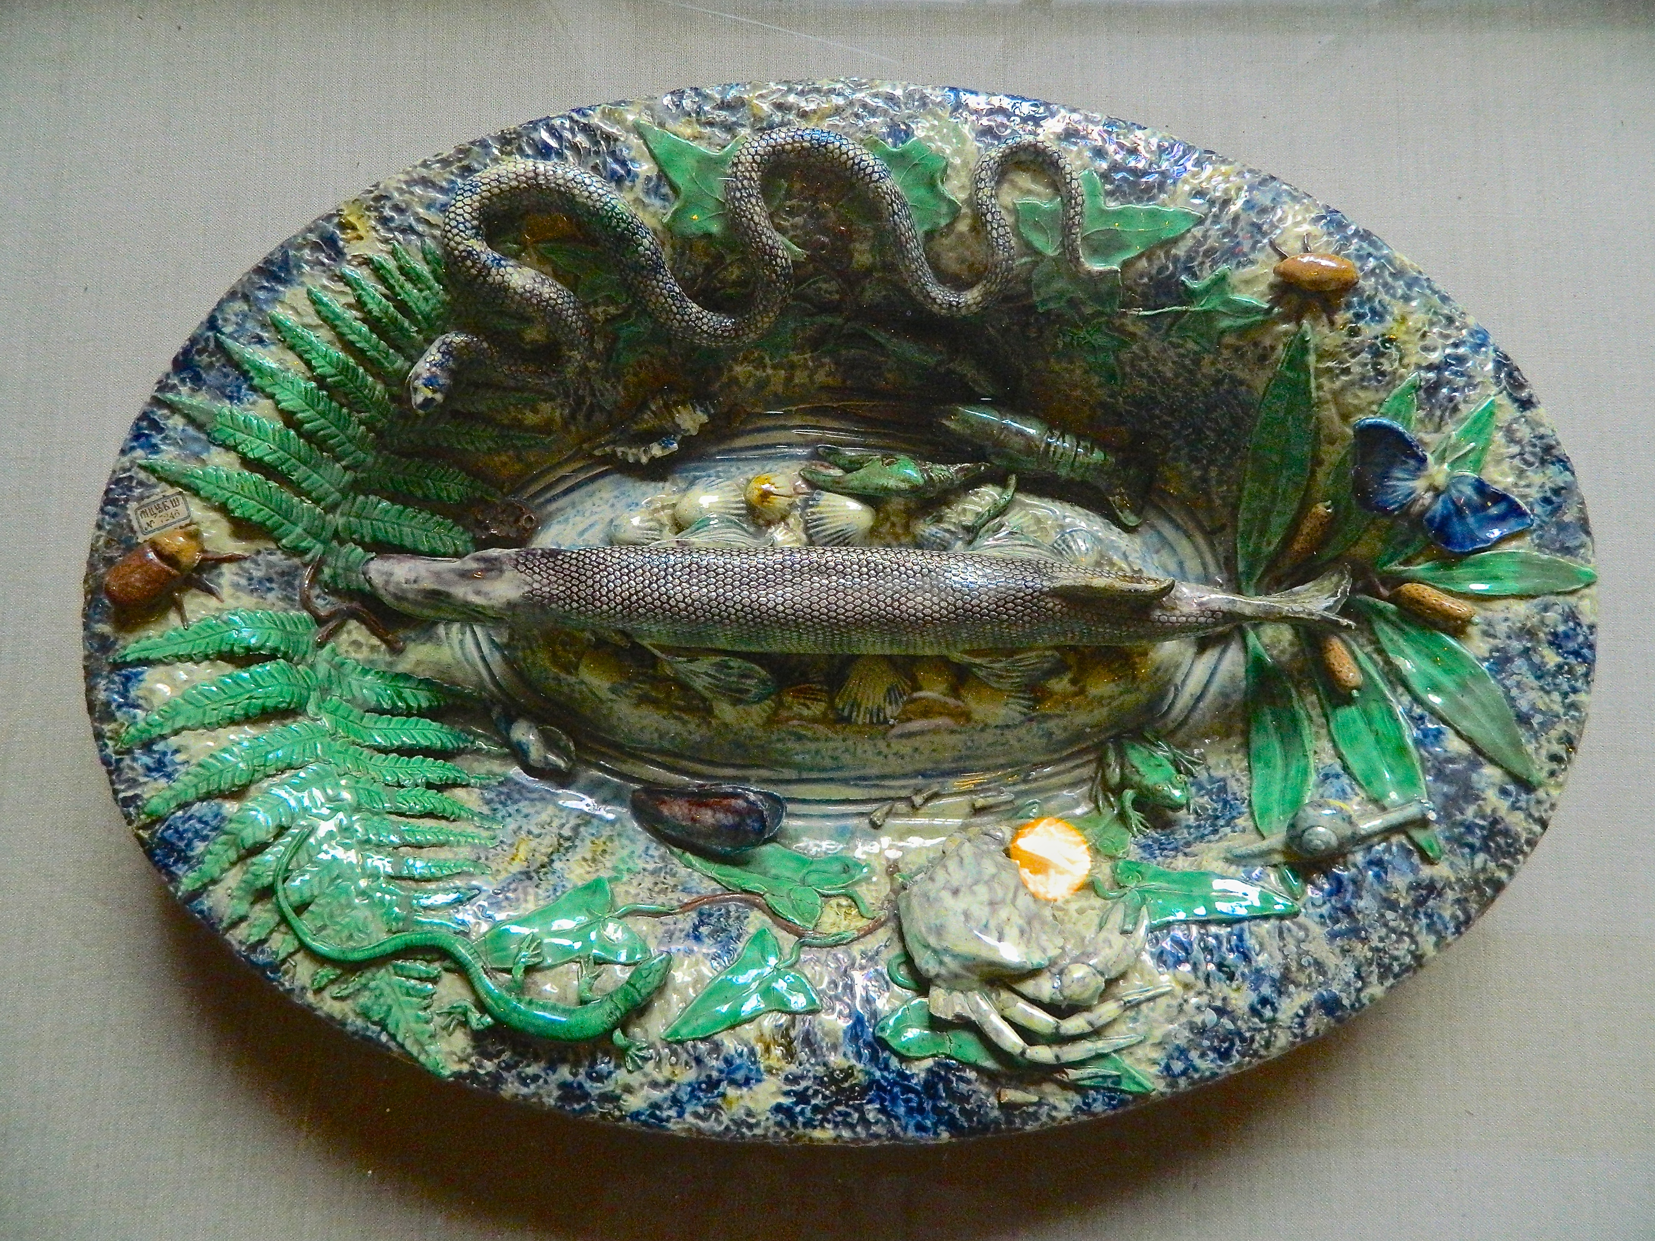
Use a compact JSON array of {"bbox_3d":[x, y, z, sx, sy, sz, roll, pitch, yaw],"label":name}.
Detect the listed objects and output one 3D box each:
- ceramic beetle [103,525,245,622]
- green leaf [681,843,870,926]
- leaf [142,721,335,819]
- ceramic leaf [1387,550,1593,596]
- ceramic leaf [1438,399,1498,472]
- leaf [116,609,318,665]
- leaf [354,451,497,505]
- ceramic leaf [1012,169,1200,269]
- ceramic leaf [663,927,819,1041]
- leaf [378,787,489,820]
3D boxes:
[{"bbox_3d":[-0.233,-0.015,0.429,0.044,0.014,0.033,-41,92,-11],"label":"ceramic beetle"},{"bbox_3d":[-0.018,0.093,0.420,0.067,0.008,0.030,15,58,1],"label":"green leaf"},{"bbox_3d":[-0.219,0.055,0.442,0.067,0.010,0.018,-28,83,-15],"label":"leaf"},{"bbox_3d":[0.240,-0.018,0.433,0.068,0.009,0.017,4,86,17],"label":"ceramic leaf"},{"bbox_3d":[0.227,-0.066,0.425,0.014,0.005,0.028,28,92,11],"label":"ceramic leaf"},{"bbox_3d":[-0.229,0.007,0.451,0.068,0.010,0.018,-10,84,-14],"label":"leaf"},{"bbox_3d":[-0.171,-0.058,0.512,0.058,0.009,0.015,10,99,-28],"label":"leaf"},{"bbox_3d":[0.117,-0.167,0.498,0.076,0.014,0.040,6,96,8],"label":"ceramic leaf"},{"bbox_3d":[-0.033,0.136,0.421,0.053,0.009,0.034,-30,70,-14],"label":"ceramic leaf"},{"bbox_3d":[-0.146,0.068,0.440,0.041,0.006,0.011,14,66,-8],"label":"leaf"}]

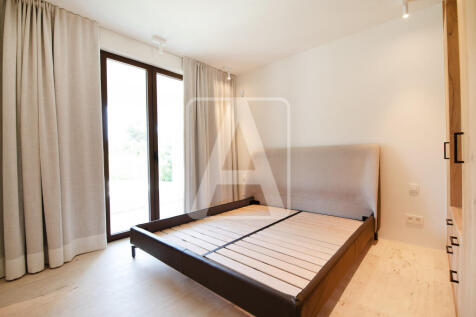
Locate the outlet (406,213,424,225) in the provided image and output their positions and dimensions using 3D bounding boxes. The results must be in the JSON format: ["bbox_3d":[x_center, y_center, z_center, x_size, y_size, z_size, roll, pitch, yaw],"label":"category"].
[{"bbox_3d":[2.061,0.706,2.455,0.153,0.088,0.018,-2,0,42],"label":"outlet"}]

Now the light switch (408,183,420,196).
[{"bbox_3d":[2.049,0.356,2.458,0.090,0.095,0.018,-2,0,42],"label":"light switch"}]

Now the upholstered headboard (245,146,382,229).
[{"bbox_3d":[0.927,0.388,3.240,2.059,1.040,0.180,-2,0,41],"label":"upholstered headboard"}]

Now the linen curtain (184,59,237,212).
[{"bbox_3d":[-0.444,-0.269,3.754,0.160,2.631,1.206,-2,0,41],"label":"linen curtain"}]

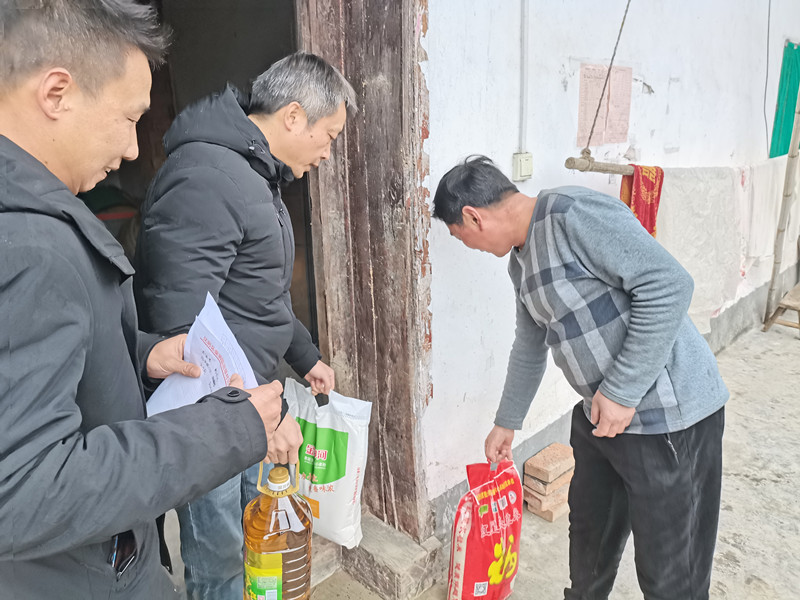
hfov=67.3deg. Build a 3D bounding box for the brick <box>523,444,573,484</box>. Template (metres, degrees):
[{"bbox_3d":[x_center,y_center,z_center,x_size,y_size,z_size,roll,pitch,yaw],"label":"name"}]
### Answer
[{"bbox_3d":[0.647,0.685,2.537,0.236,0.049,0.113,-15,20,-43],"label":"brick"}]

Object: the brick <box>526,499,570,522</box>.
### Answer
[{"bbox_3d":[0.657,0.837,2.514,0.236,0.049,0.113,-14,19,-41],"label":"brick"}]

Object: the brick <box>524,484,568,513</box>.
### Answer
[{"bbox_3d":[0.646,0.793,2.496,0.236,0.049,0.113,-9,16,-26],"label":"brick"}]

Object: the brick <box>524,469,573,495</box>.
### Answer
[{"bbox_3d":[0.643,0.736,2.528,0.236,0.049,0.113,-14,19,-40],"label":"brick"}]

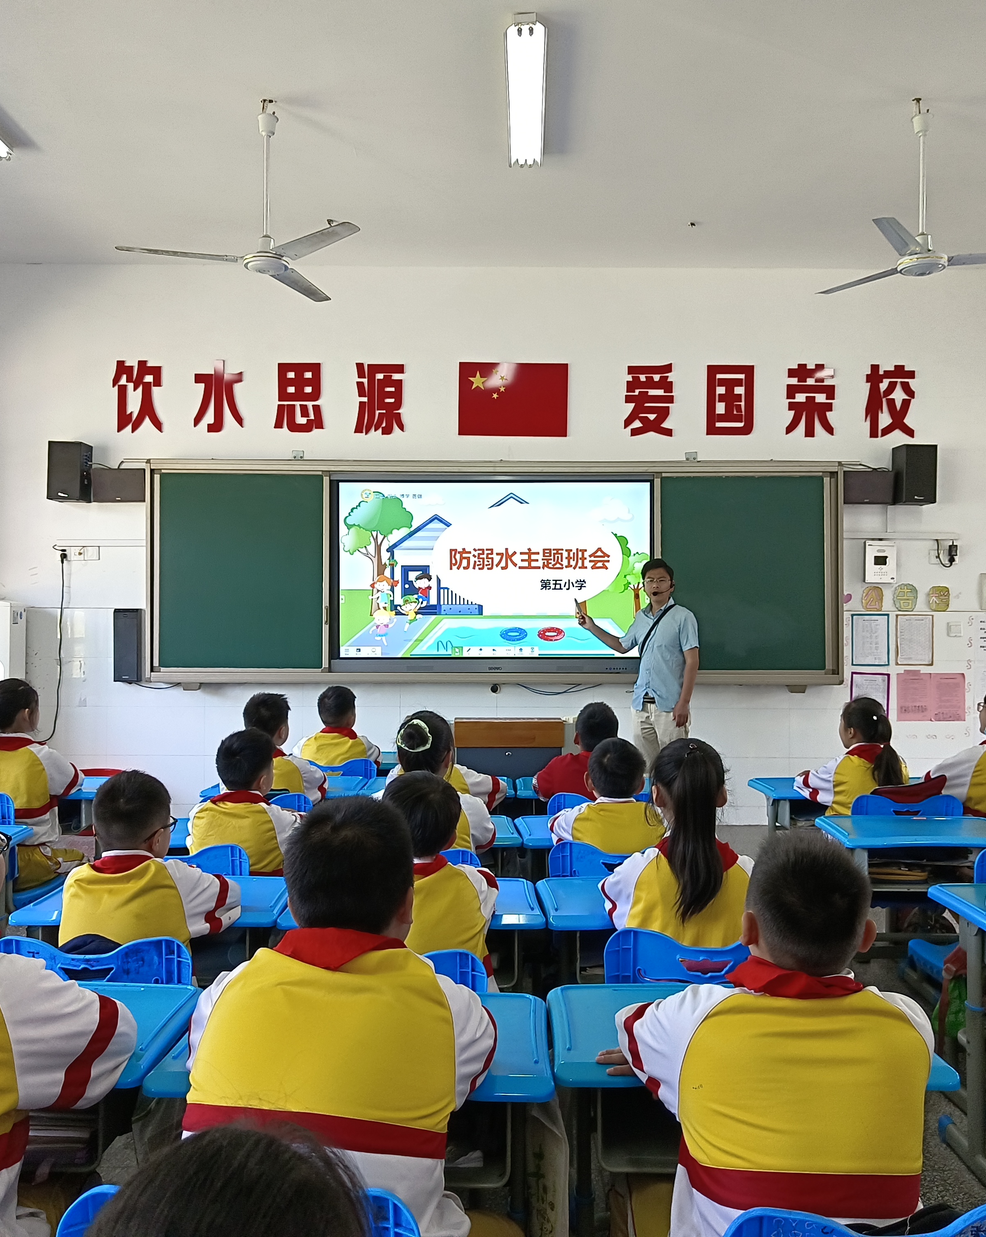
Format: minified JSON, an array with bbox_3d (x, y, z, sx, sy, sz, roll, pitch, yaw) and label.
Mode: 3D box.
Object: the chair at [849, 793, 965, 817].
[{"bbox_3d":[1.451,0.953,4.037,0.400,0.690,0.420,0,0,1],"label":"chair"}]

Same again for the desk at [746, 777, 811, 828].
[{"bbox_3d":[1.390,1.019,4.440,0.610,0.690,0.400,0,0,0],"label":"desk"}]

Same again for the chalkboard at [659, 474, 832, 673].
[{"bbox_3d":[1.546,-0.279,6.710,1.045,1.210,0.040,0,0,0],"label":"chalkboard"}]

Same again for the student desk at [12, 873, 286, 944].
[{"bbox_3d":[-0.790,1.016,2.660,0.610,0.690,0.400,0,0,0],"label":"student desk"}]

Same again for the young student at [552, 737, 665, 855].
[{"bbox_3d":[0.335,0.825,3.140,0.400,0.990,0.580,0,0,0],"label":"young student"}]

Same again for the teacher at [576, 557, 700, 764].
[{"bbox_3d":[0.800,0.500,5.850,0.630,1.640,0.420,0,0,33],"label":"teacher"}]

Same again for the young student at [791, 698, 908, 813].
[{"bbox_3d":[1.360,0.805,4.120,0.400,1.030,0.580,0,0,-20],"label":"young student"}]

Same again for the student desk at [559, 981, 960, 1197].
[{"bbox_3d":[0.397,0.994,1.810,0.610,0.652,0.410,0,0,2],"label":"student desk"}]

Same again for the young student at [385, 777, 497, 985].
[{"bbox_3d":[-0.145,0.817,2.461,0.400,0.970,0.560,0,0,6],"label":"young student"}]

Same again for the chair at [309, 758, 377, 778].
[{"bbox_3d":[-0.720,0.990,5.120,0.420,0.730,0.450,0,0,0],"label":"chair"}]

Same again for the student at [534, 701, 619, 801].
[{"bbox_3d":[0.373,0.802,4.221,0.440,0.980,0.560,0,0,0],"label":"student"}]

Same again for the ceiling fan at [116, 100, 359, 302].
[{"bbox_3d":[-0.983,-1.793,4.593,1.090,0.730,1.090,0,0,0],"label":"ceiling fan"}]

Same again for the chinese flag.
[{"bbox_3d":[0.128,-1.363,6.830,0.680,0.465,0.020,0,0,0],"label":"chinese flag"}]

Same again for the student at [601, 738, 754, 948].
[{"bbox_3d":[0.416,0.785,2.460,0.410,1.040,0.560,0,0,-2],"label":"student"}]

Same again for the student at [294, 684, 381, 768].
[{"bbox_3d":[-0.693,0.783,4.956,0.400,1.000,0.560,0,0,5],"label":"student"}]

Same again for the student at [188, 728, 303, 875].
[{"bbox_3d":[-0.729,0.804,3.326,0.410,0.980,0.560,0,0,8],"label":"student"}]

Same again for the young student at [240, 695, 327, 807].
[{"bbox_3d":[-0.837,0.782,4.221,0.420,1.010,0.560,0,0,10],"label":"young student"}]

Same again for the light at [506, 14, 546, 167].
[{"bbox_3d":[0.139,-2.165,4.590,0.160,0.080,1.220,0,0,2],"label":"light"}]

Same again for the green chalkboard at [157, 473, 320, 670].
[{"bbox_3d":[-1.554,-0.284,6.710,1.040,1.210,0.040,0,0,0],"label":"green chalkboard"}]

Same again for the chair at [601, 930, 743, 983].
[{"bbox_3d":[0.440,1.000,2.400,0.420,0.730,0.450,0,0,0],"label":"chair"}]

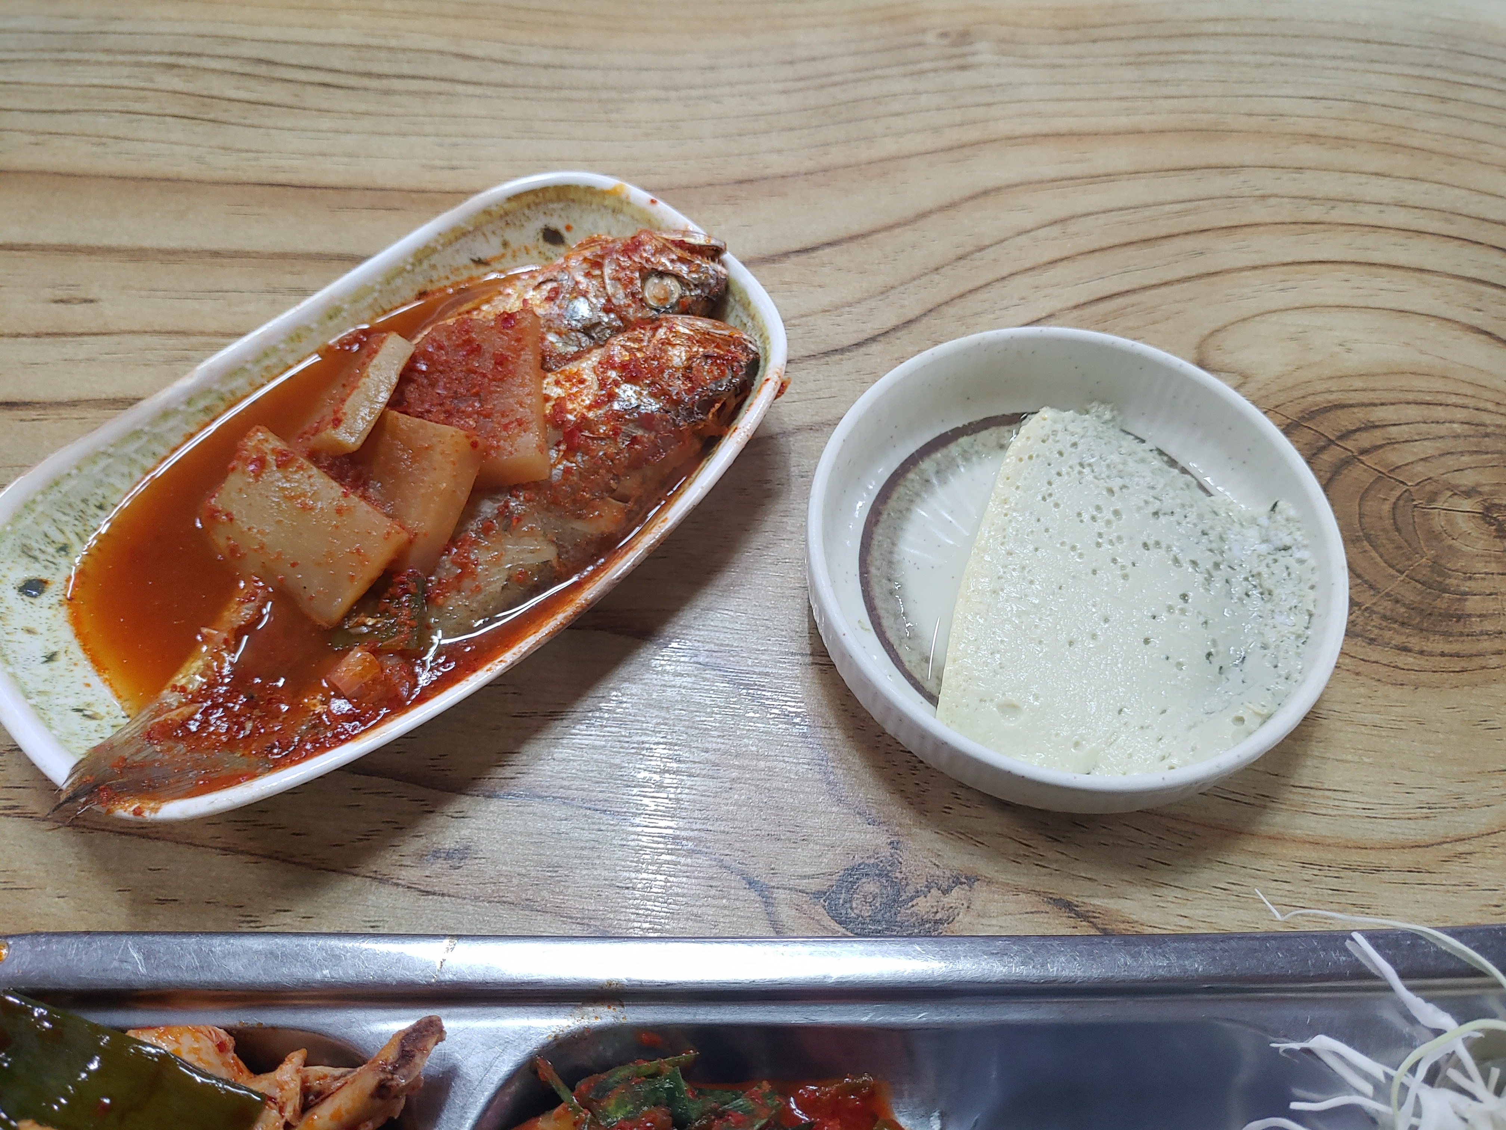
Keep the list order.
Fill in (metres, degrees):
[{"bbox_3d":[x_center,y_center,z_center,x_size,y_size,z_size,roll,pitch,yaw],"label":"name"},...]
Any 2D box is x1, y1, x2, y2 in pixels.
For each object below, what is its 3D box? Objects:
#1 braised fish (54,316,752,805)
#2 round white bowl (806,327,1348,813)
[{"bbox_3d":[-0.072,0.000,0.259,0.180,0.035,0.047,-36,66,-14],"label":"braised fish"},{"bbox_3d":[0.072,-0.001,0.265,0.117,0.029,0.117,-2,63,3],"label":"round white bowl"}]

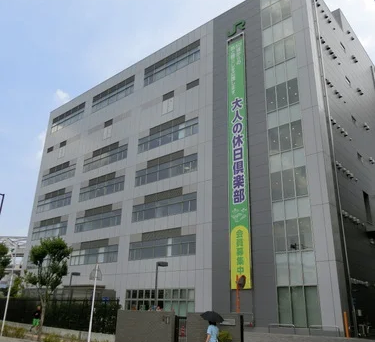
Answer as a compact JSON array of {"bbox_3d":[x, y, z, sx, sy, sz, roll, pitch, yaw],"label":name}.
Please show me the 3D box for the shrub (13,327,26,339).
[{"bbox_3d":[-9.335,9.029,20.064,0.750,0.620,0.700,-15,-26,38],"label":"shrub"}]

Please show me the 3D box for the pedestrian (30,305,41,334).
[{"bbox_3d":[-9.488,9.469,22.968,0.620,1.660,0.500,-15,-26,38],"label":"pedestrian"}]

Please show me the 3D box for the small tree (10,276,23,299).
[{"bbox_3d":[-16.461,12.112,34.349,1.600,4.174,1.600,-15,-26,38],"label":"small tree"}]

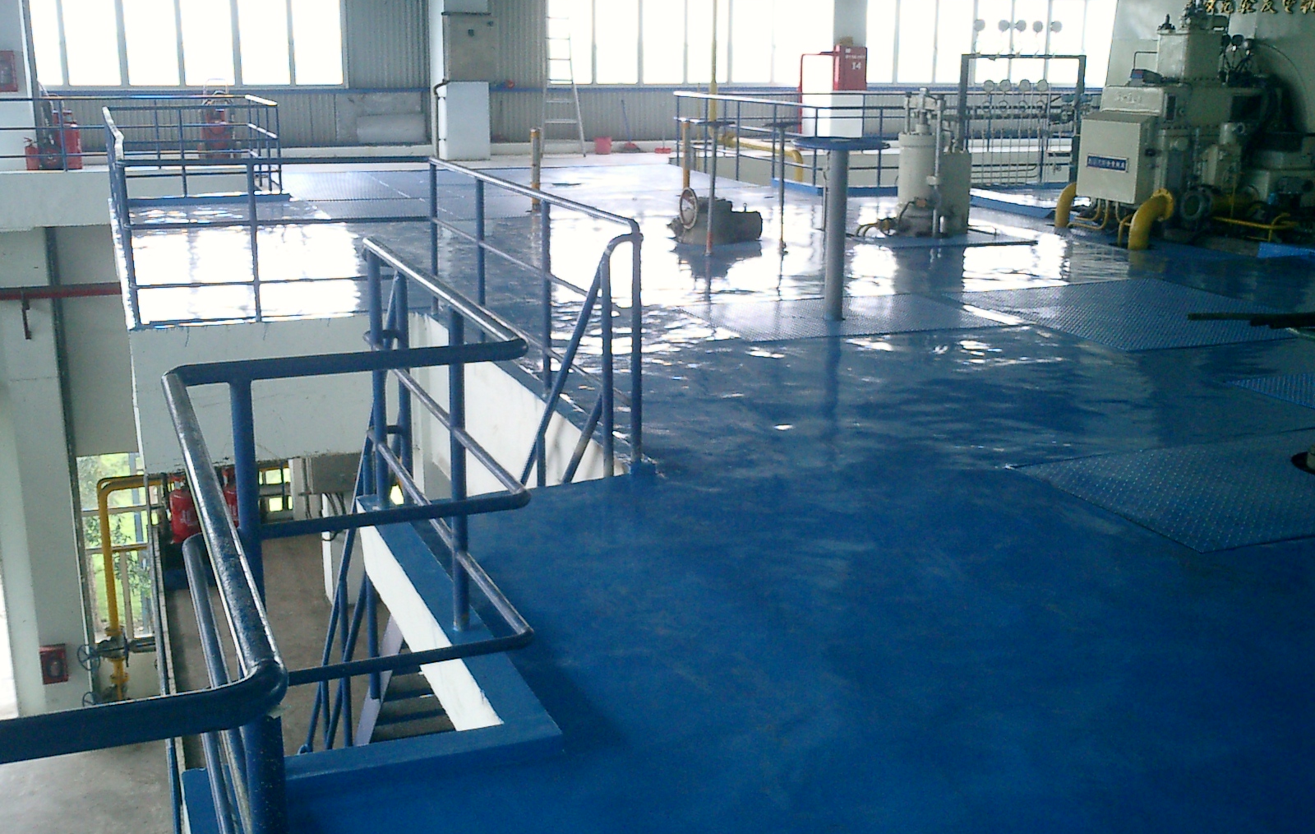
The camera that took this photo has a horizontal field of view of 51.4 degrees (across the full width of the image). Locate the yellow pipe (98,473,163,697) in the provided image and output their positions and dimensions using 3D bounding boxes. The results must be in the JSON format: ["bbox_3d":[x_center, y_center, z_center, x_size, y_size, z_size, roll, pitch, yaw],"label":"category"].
[{"bbox_3d":[-7.737,2.566,20.217,0.832,3.536,0.320,-5,16,-22],"label":"yellow pipe"}]

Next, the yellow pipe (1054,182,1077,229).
[{"bbox_3d":[4.097,-2.101,13.483,0.384,0.448,0.176,-5,16,-22],"label":"yellow pipe"}]

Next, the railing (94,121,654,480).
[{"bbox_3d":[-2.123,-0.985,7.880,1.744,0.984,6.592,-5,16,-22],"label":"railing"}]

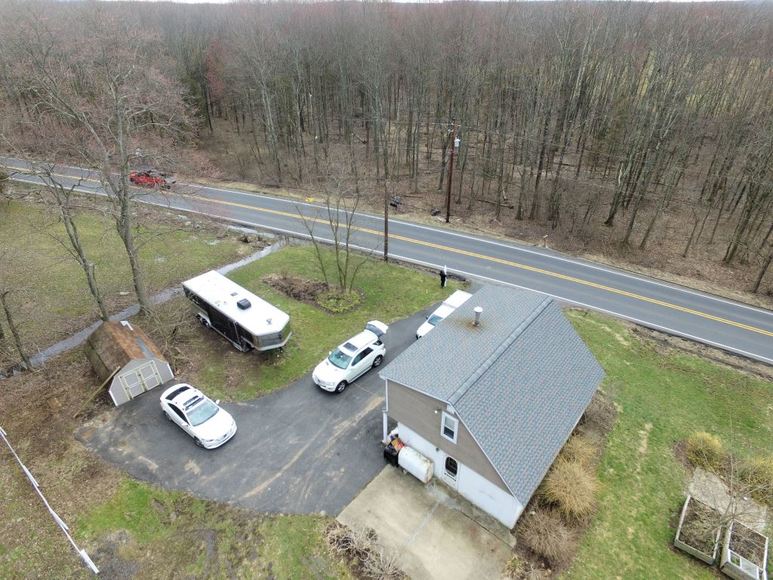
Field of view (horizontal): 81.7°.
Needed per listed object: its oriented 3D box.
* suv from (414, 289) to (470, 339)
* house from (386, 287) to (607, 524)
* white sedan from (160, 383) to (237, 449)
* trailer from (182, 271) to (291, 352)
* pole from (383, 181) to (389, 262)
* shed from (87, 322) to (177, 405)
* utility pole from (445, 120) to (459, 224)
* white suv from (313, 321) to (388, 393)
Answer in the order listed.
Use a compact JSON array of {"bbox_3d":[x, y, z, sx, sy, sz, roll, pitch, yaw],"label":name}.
[{"bbox_3d":[4.293,2.011,30.386,1.880,1.830,5.250,23,40,31],"label":"suv"},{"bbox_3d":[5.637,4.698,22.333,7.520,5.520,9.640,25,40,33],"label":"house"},{"bbox_3d":[-9.808,6.278,22.945,4.840,1.450,1.840,22,39,30],"label":"white sedan"},{"bbox_3d":[-9.663,1.876,29.355,9.270,3.020,2.440,26,41,34],"label":"trailer"},{"bbox_3d":[-0.005,-5.584,37.480,0.320,7.420,0.320,16,36,23],"label":"pole"},{"bbox_3d":[-15.108,3.821,25.784,3.170,2.480,4.620,-29,43,-36],"label":"shed"},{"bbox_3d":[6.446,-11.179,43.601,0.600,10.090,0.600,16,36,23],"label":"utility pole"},{"bbox_3d":[-2.071,4.062,26.891,1.980,1.930,5.050,28,43,36],"label":"white suv"}]

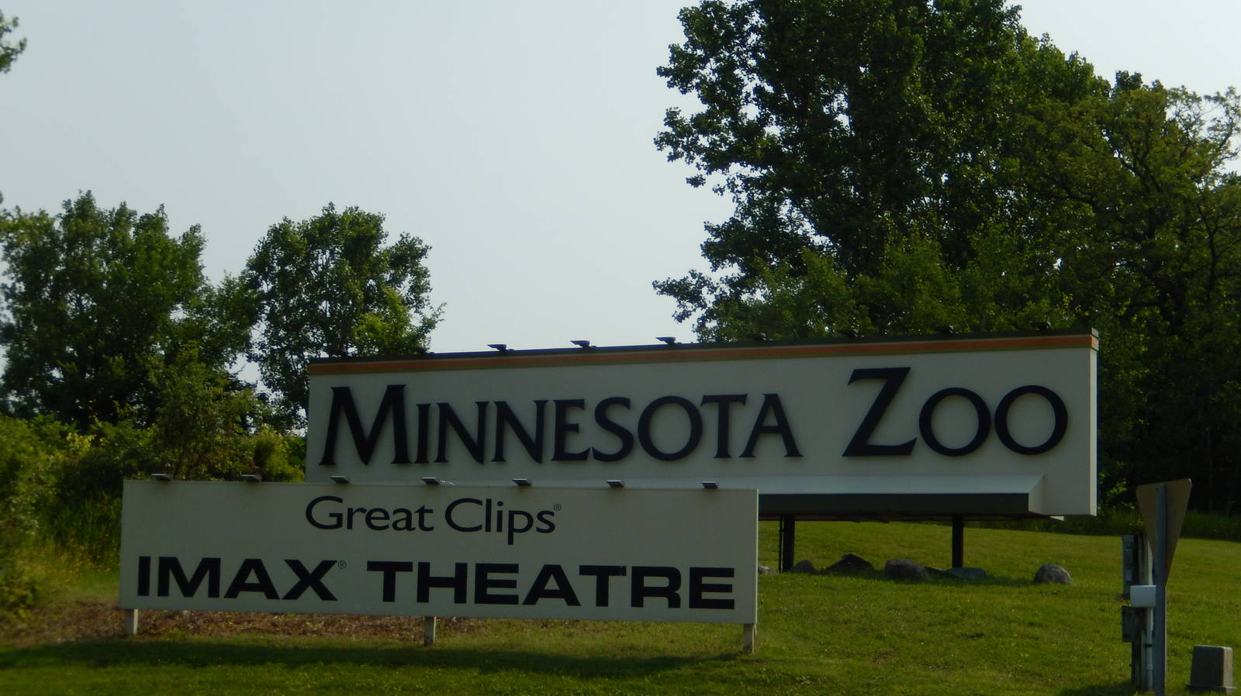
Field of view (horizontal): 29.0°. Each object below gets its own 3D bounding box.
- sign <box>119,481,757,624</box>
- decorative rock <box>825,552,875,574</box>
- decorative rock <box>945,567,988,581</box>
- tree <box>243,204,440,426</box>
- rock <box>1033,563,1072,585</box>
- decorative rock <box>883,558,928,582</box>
[{"bbox_3d":[-1.903,2.070,24.498,6.620,1.326,0.200,0,-7,10],"label":"sign"},{"bbox_3d":[3.379,3.193,35.400,0.630,0.320,0.480,-2,-8,28],"label":"decorative rock"},{"bbox_3d":[5.008,3.287,34.800,0.580,0.250,0.450,-2,-8,28],"label":"decorative rock"},{"bbox_3d":[-7.120,0.438,62.000,4.900,7.900,4.900,1,-7,0],"label":"tree"},{"bbox_3d":[6.150,3.230,34.200,0.460,0.300,0.420,-2,-8,28],"label":"rock"},{"bbox_3d":[4.125,3.214,34.700,0.560,0.340,0.440,-2,-8,28],"label":"decorative rock"}]

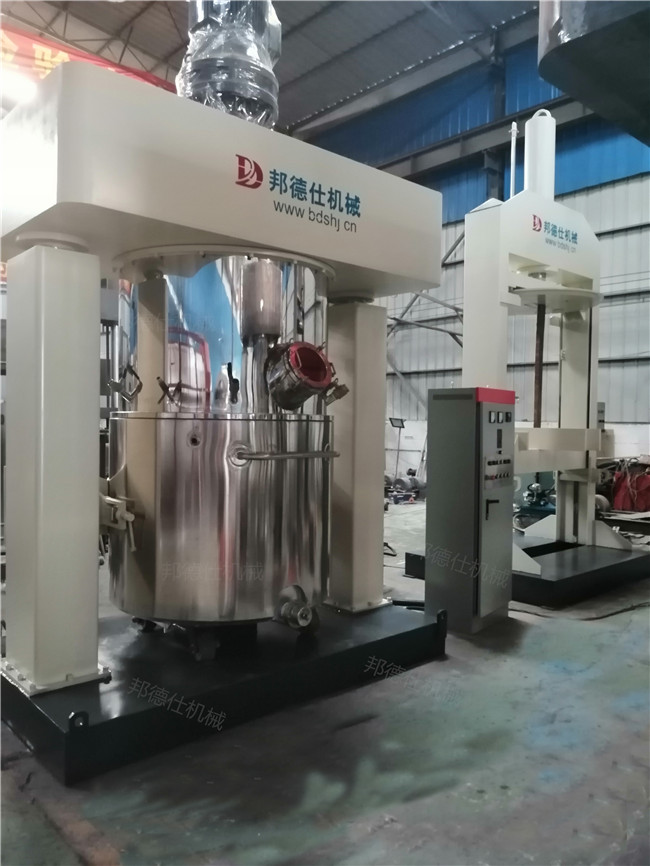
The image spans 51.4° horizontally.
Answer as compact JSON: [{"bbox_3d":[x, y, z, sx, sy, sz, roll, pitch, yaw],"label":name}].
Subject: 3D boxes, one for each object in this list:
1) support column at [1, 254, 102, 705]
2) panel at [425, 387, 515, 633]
[{"bbox_3d":[-1.367,0.161,3.384,0.309,2.057,0.463,0,1,-42],"label":"support column"},{"bbox_3d":[1.103,0.550,5.117,0.403,1.744,0.593,2,2,42],"label":"panel"}]

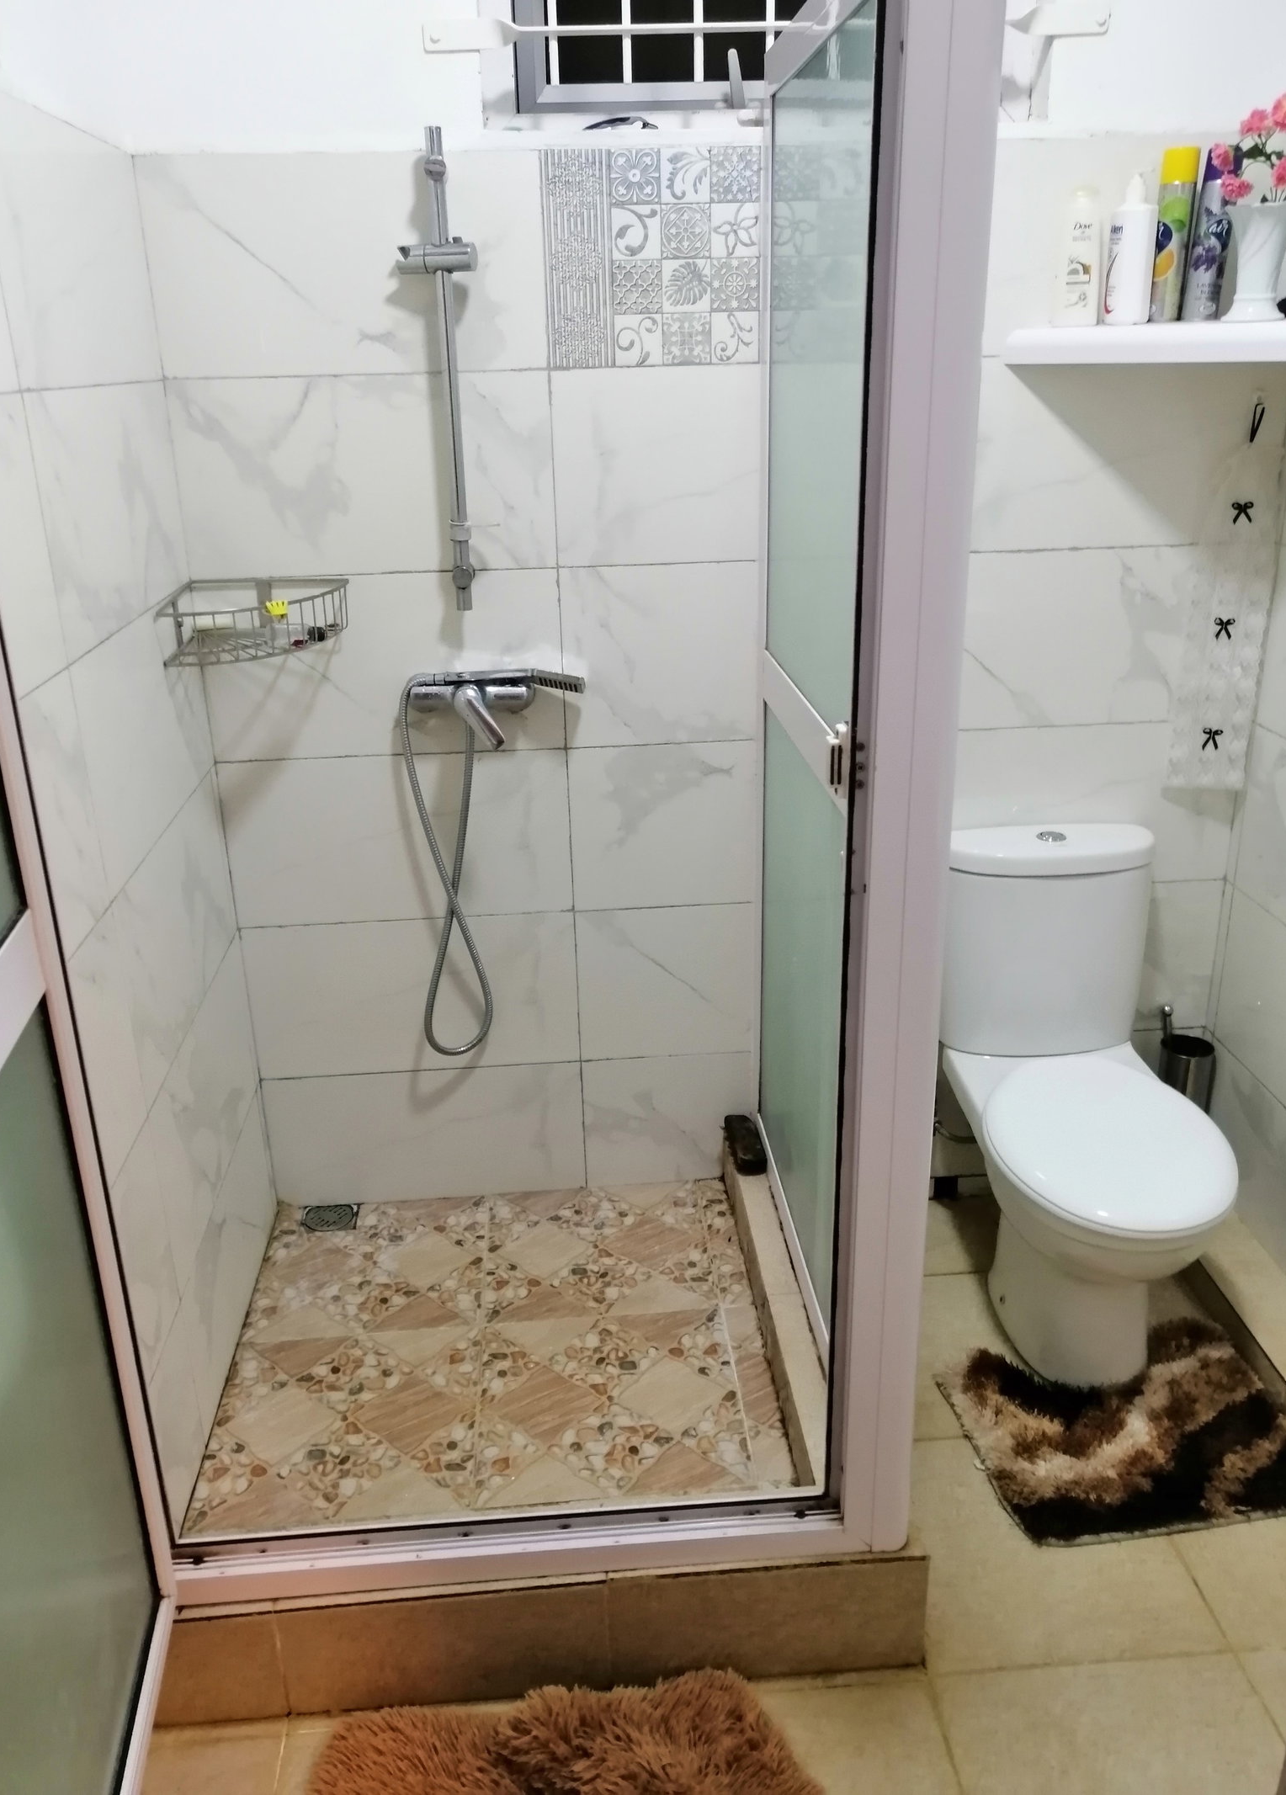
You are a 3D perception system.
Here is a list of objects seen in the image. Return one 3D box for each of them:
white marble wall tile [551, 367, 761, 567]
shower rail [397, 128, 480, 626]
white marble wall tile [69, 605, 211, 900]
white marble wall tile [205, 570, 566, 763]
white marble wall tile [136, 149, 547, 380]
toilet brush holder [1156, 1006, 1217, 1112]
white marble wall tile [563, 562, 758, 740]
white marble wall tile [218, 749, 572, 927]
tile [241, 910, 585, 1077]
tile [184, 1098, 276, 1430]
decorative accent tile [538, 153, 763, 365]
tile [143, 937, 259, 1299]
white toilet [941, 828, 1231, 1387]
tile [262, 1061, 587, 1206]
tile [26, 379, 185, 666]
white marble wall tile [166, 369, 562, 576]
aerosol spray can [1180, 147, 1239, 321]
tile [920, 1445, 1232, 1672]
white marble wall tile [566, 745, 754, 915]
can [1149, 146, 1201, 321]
[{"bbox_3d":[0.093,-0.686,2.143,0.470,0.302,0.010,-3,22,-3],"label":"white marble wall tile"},{"bbox_3d":[-0.292,-0.775,2.030,0.112,0.675,0.080,-3,22,-3],"label":"shower rail"},{"bbox_3d":[-0.699,-0.250,1.928,0.010,0.302,0.610,-3,22,-3],"label":"white marble wall tile"},{"bbox_3d":[-0.423,-0.378,2.213,0.583,0.300,0.010,-3,22,-4],"label":"white marble wall tile"},{"bbox_3d":[-0.436,-0.929,1.986,0.583,0.293,0.010,-3,22,-4],"label":"white marble wall tile"},{"bbox_3d":[1.020,0.363,2.560,0.102,0.354,0.100,-3,22,-4],"label":"toilet brush holder"},{"bbox_3d":[0.101,-0.407,2.257,0.470,0.302,0.010,-3,22,-3],"label":"white marble wall tile"},{"bbox_3d":[-0.417,-0.100,2.326,0.583,0.300,0.010,-3,22,-4],"label":"white marble wall tile"},{"bbox_3d":[-0.415,0.178,2.458,0.595,0.302,0.010,-3,22,-3],"label":"tile"},{"bbox_3d":[-0.676,0.573,2.244,0.010,0.272,0.610,-3,22,-4],"label":"tile"},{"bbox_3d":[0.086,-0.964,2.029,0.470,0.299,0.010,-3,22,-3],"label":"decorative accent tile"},{"bbox_3d":[-0.692,0.309,2.156,0.010,0.302,0.610,-3,22,-3],"label":"tile"},{"bbox_3d":[0.733,0.363,2.233,0.370,0.808,0.690,-3,22,-3],"label":"white toilet"},{"bbox_3d":[-0.409,0.448,2.569,0.598,0.281,0.010,-3,22,-3],"label":"tile"},{"bbox_3d":[-0.701,-0.523,1.794,0.010,0.300,0.610,-3,22,-4],"label":"tile"},{"bbox_3d":[-0.430,-0.655,2.099,0.583,0.300,0.010,-3,22,-4],"label":"white marble wall tile"},{"bbox_3d":[0.841,-0.977,1.988,0.051,0.231,0.051,0,22,4],"label":"aerosol spray can"},{"bbox_3d":[0.558,0.929,1.945,0.399,0.010,0.399,-3,22,-3],"label":"tile"},{"bbox_3d":[0.172,-0.129,2.364,0.600,0.300,0.010,-3,22,-4],"label":"white marble wall tile"},{"bbox_3d":[0.782,-0.973,1.984,0.056,0.232,0.056,-1,22,1],"label":"can"}]

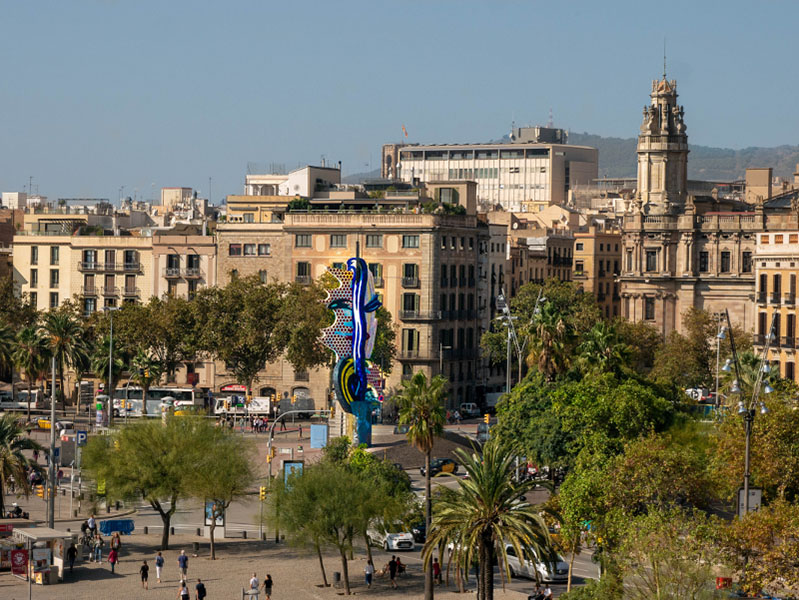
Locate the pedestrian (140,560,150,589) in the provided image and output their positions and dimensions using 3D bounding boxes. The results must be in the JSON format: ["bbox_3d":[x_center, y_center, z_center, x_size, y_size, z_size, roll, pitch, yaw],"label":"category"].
[{"bbox_3d":[-14.650,15.851,159.986,0.550,1.670,0.420,1,1,-6],"label":"pedestrian"}]

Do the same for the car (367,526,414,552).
[{"bbox_3d":[-0.567,15.716,185.486,1.800,1.600,4.300,1,1,-19],"label":"car"}]

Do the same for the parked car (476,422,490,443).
[{"bbox_3d":[10.035,14.906,307.307,1.850,1.700,4.400,1,0,14],"label":"parked car"}]

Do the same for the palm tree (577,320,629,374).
[{"bbox_3d":[19.384,8.749,261.967,4.800,13.300,4.800,1,0,0],"label":"palm tree"}]

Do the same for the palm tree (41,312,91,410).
[{"bbox_3d":[-38.317,7.480,317.896,5.500,12.100,5.500,1,1,0],"label":"palm tree"}]

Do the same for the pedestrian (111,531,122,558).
[{"bbox_3d":[-16.717,14.574,163.549,0.520,1.660,0.400,1,0,6],"label":"pedestrian"}]

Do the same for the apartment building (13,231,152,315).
[{"bbox_3d":[-39.217,2.508,372.186,20.400,23.000,15.000,1,0,18],"label":"apartment building"}]

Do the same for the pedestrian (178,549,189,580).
[{"bbox_3d":[-11.879,14.636,152.593,0.550,1.730,0.420,1,0,0],"label":"pedestrian"}]

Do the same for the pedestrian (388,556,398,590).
[{"bbox_3d":[-0.313,14.770,150.496,0.580,1.780,0.600,1,0,-12],"label":"pedestrian"}]

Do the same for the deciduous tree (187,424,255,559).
[{"bbox_3d":[-11.331,12.184,175.426,4.600,8.600,4.600,1,1,0],"label":"deciduous tree"}]

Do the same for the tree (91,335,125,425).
[{"bbox_3d":[-33.751,9.239,320.975,3.800,10.200,3.800,1,0,0],"label":"tree"}]

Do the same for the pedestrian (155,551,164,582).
[{"bbox_3d":[-13.136,14.654,151.838,0.500,1.650,0.420,1,0,-11],"label":"pedestrian"}]

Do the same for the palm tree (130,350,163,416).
[{"bbox_3d":[-28.751,9.712,314.931,3.700,8.100,3.700,1,1,0],"label":"palm tree"}]

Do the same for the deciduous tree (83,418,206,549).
[{"bbox_3d":[-15.740,11.385,170.981,7.200,7.900,6.800,1,0,0],"label":"deciduous tree"}]

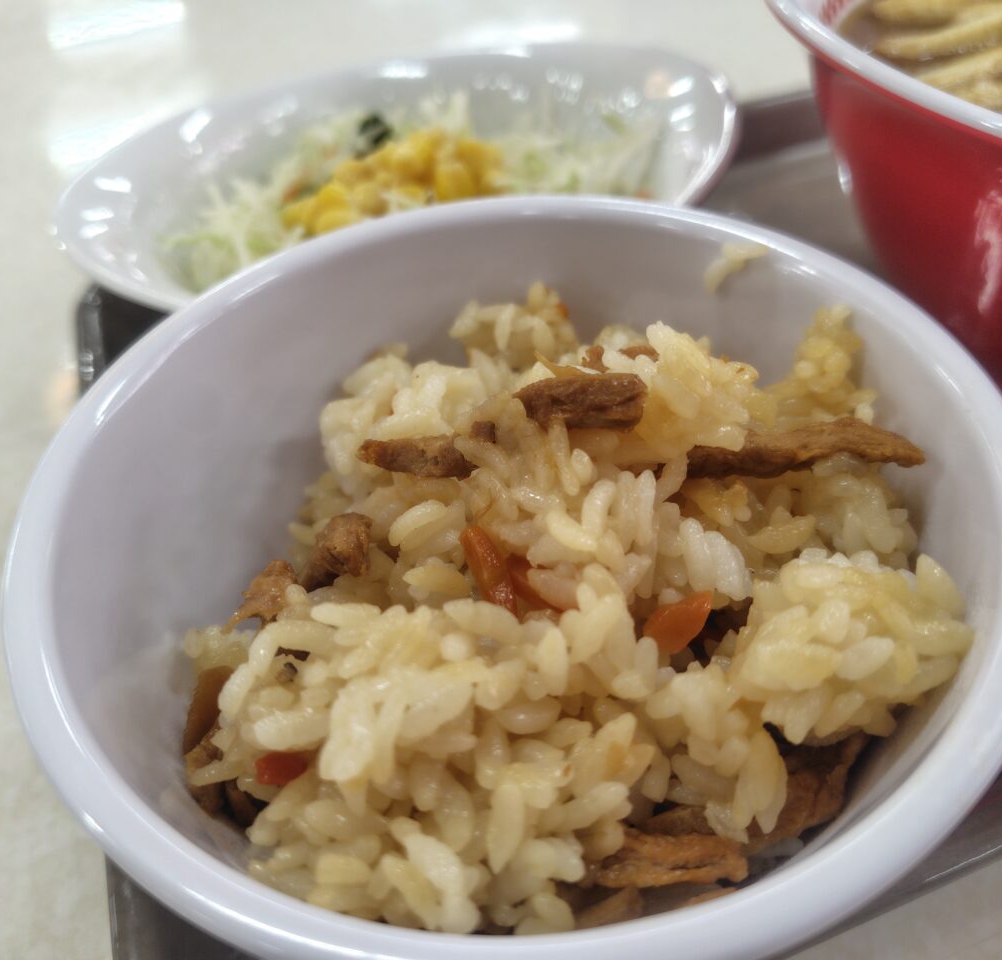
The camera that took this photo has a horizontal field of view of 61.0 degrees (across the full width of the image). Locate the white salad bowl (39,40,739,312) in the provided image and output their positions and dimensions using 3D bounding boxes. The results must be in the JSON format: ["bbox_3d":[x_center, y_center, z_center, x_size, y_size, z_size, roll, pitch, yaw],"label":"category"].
[{"bbox_3d":[-0.019,-0.064,0.220,0.167,0.047,0.124,-23,48,-18],"label":"white salad bowl"}]

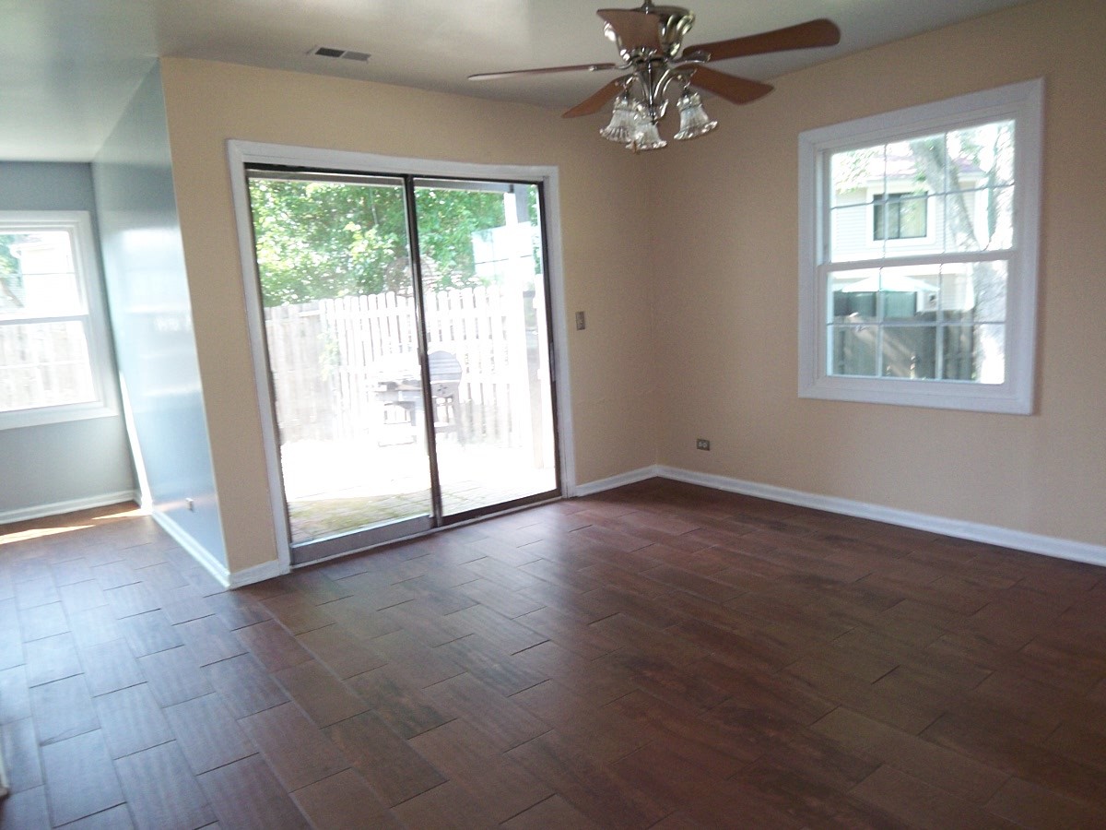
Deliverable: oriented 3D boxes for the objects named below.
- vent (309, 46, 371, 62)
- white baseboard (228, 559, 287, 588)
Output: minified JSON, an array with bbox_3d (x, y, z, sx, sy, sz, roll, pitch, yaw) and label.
[{"bbox_3d":[-0.965,-1.629,3.323,0.275,0.020,0.120,-10,11,-37],"label":"vent"},{"bbox_3d":[-1.464,0.783,3.617,0.250,0.082,0.018,-10,11,-37],"label":"white baseboard"}]

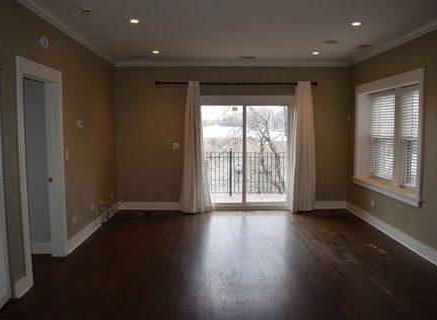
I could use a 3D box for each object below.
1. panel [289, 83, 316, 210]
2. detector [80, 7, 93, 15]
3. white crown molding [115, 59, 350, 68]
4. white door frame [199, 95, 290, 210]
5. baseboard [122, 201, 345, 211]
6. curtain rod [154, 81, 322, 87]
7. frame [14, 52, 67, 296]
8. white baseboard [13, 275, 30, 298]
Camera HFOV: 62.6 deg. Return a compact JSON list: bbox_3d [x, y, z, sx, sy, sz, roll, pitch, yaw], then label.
[{"bbox_3d":[1.581,-0.235,6.674,0.455,2.400,0.140,0,5,-1],"label":"panel"},{"bbox_3d":[-1.361,-1.529,3.700,0.124,0.045,0.124,0,5,-1],"label":"detector"},{"bbox_3d":[0.290,-1.748,6.570,4.302,0.092,0.085,0,5,-1],"label":"white crown molding"},{"bbox_3d":[0.491,-0.122,6.795,1.960,2.152,0.140,0,5,-1],"label":"white door frame"},{"bbox_3d":[0.285,0.879,6.826,4.302,0.150,0.020,0,5,-1],"label":"baseboard"},{"bbox_3d":[0.345,-1.391,6.554,2.940,0.080,0.080,0,5,-1],"label":"curtain rod"},{"bbox_3d":[-1.880,0.116,3.781,0.155,2.182,0.960,0,5,-1],"label":"frame"},{"bbox_3d":[-1.810,1.172,3.325,0.050,0.155,0.150,0,5,-1],"label":"white baseboard"}]

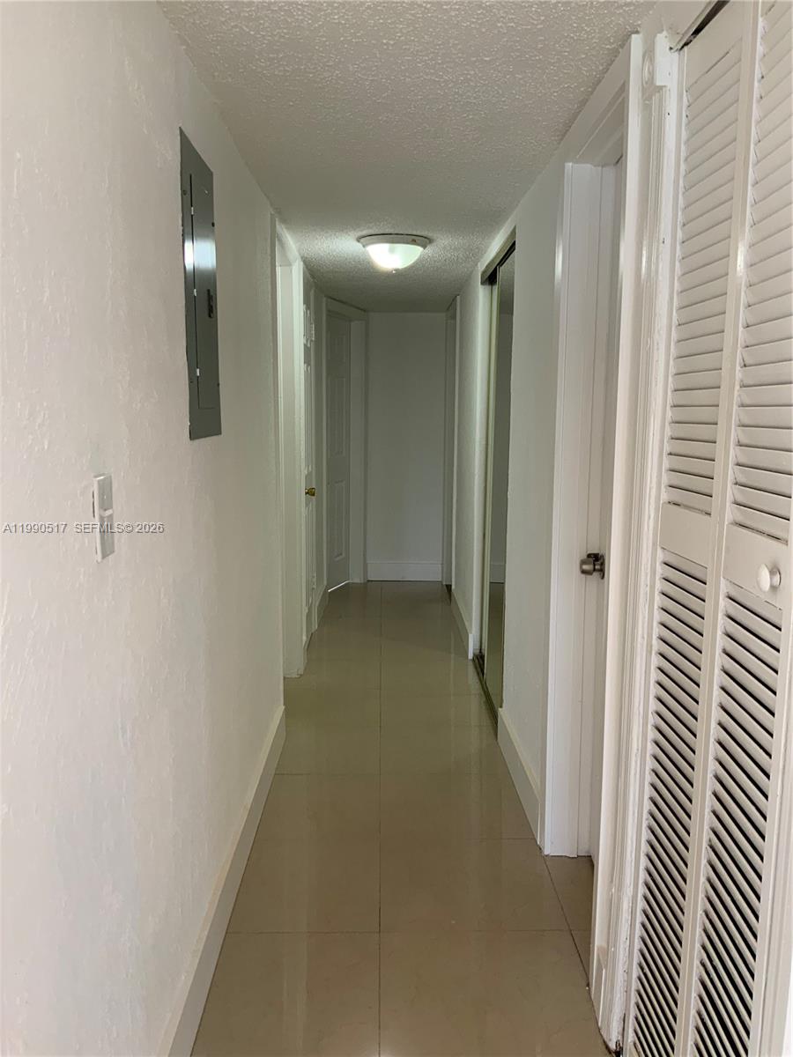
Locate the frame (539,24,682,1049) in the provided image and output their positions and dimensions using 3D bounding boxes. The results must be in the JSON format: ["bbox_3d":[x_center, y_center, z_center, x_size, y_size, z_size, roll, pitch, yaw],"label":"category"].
[{"bbox_3d":[0.516,0.006,2.253,0.120,2.105,0.795,0,8,-1],"label":"frame"}]

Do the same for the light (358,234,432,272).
[{"bbox_3d":[-0.011,-1.219,3.959,0.325,0.127,0.325,0,8,-1],"label":"light"}]

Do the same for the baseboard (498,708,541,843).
[{"bbox_3d":[0.441,0.869,3.209,0.016,0.143,0.885,0,8,-2],"label":"baseboard"}]

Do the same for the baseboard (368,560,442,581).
[{"bbox_3d":[0.062,0.349,7.081,0.597,0.150,0.016,0,8,-1],"label":"baseboard"}]

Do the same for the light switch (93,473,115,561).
[{"bbox_3d":[-0.429,-0.017,1.304,0.014,0.116,0.065,0,8,-1],"label":"light switch"}]

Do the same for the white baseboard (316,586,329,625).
[{"bbox_3d":[-0.496,0.512,5.871,0.016,0.143,0.700,0,8,0],"label":"white baseboard"}]

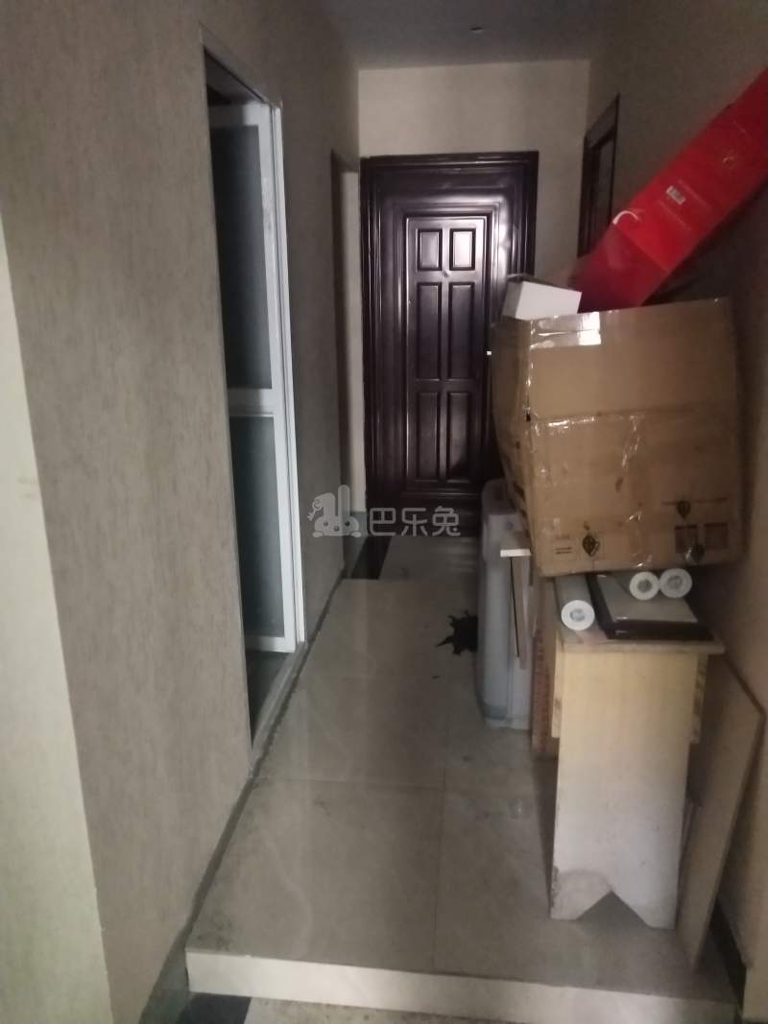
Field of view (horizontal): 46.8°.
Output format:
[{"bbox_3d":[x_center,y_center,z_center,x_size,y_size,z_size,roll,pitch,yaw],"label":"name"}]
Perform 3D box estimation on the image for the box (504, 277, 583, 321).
[{"bbox_3d":[0.408,-0.541,2.303,0.162,0.090,0.110,6,15,-14],"label":"box"}]

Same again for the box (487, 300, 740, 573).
[{"bbox_3d":[0.603,-0.226,2.431,0.479,0.626,0.612,-6,11,1],"label":"box"}]

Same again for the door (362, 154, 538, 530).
[{"bbox_3d":[0.358,-0.888,4.976,0.942,2.078,0.120,1,14,6],"label":"door"}]

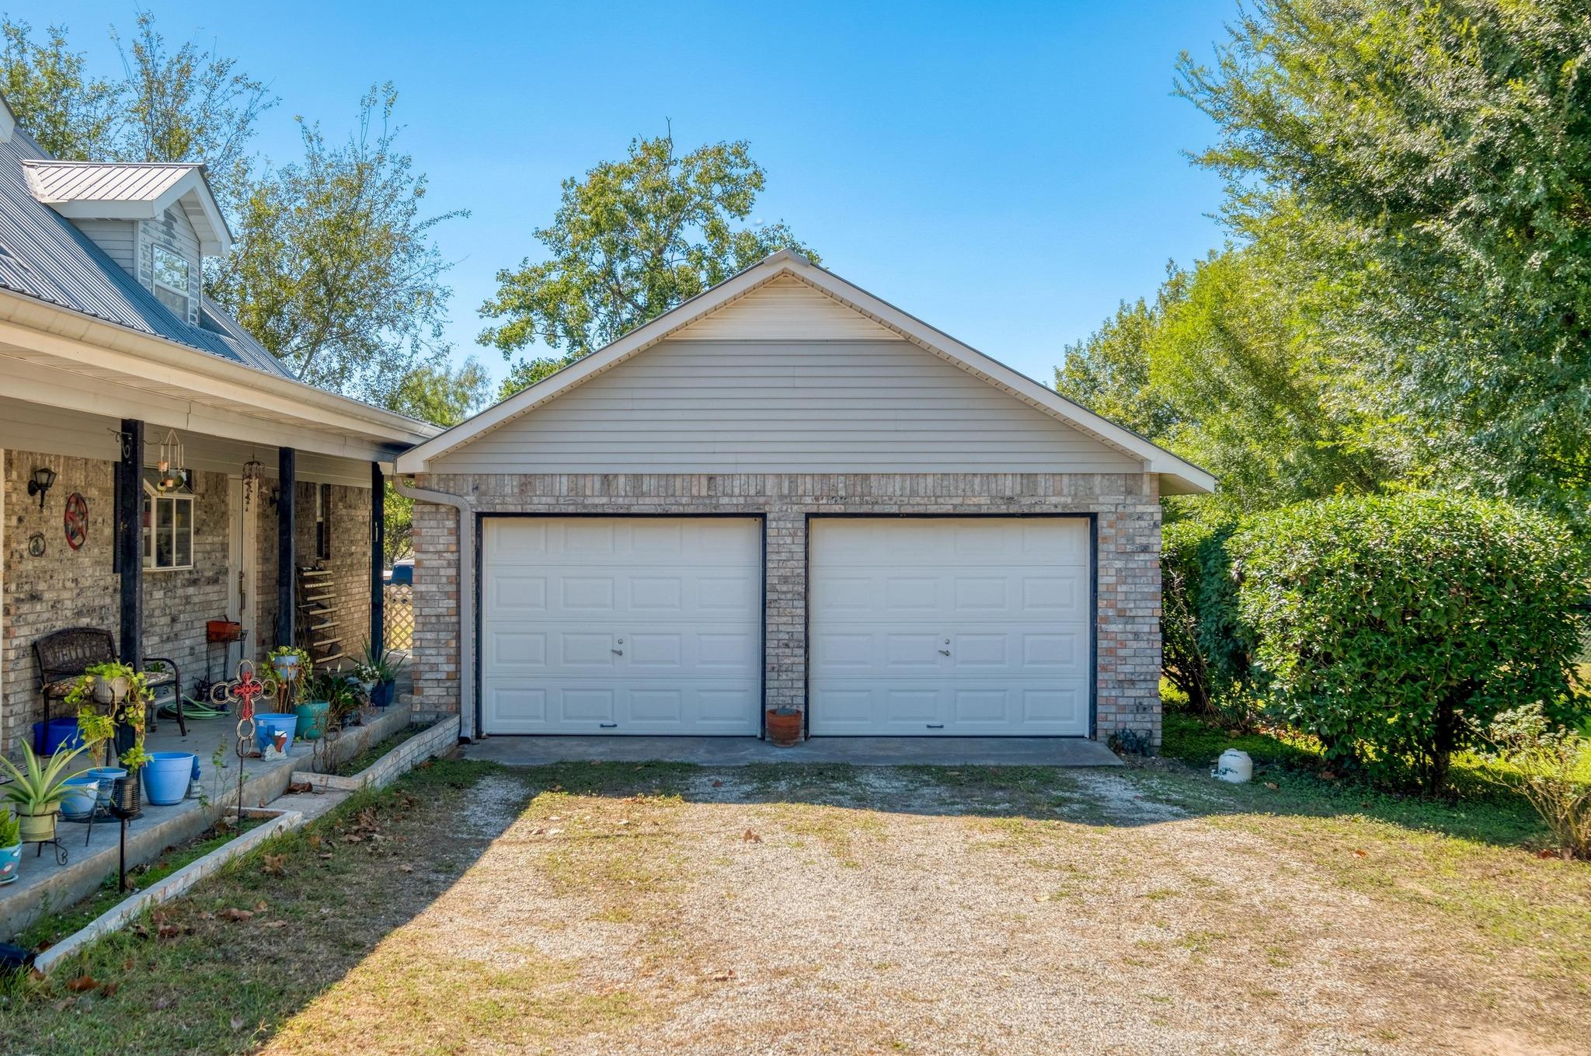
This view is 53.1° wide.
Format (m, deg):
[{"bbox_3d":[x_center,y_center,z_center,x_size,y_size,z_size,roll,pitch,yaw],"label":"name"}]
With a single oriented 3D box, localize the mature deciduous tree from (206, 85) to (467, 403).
[{"bbox_3d":[-7.500,-2.570,26.500,4.800,9.400,4.700,0,0,-1],"label":"mature deciduous tree"}]

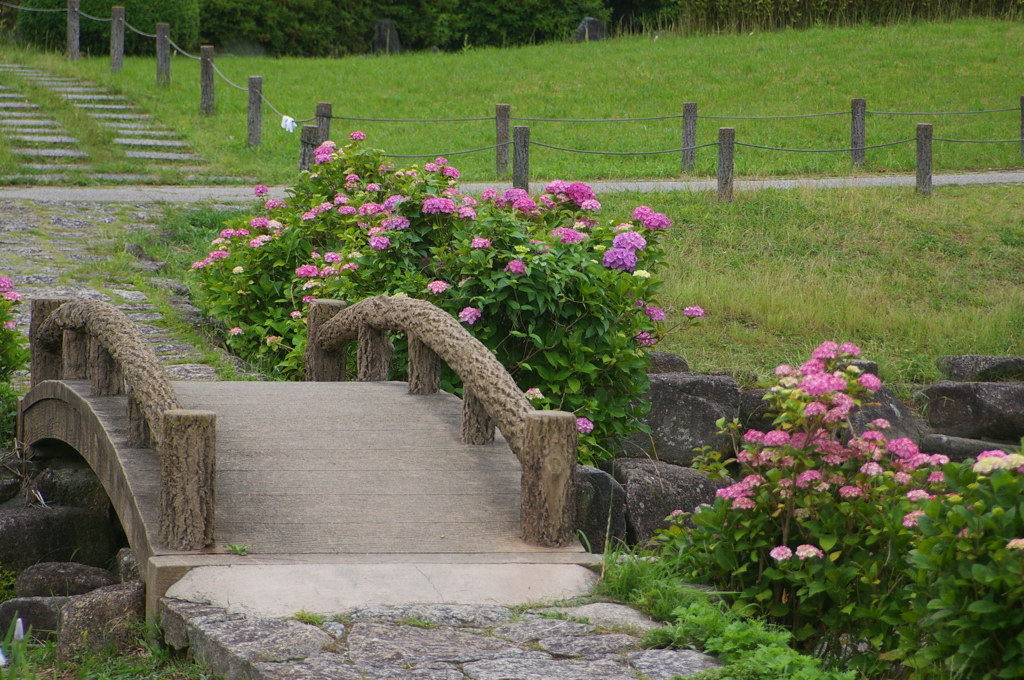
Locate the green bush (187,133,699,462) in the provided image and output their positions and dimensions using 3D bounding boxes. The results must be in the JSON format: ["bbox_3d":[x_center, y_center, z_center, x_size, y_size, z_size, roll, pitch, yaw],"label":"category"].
[{"bbox_3d":[-0.331,-0.253,21.888,2.496,1.472,1.920,1,5,0],"label":"green bush"}]

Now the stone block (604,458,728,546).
[{"bbox_3d":[0.709,0.742,20.480,0.563,0.371,0.422,1,5,0],"label":"stone block"}]

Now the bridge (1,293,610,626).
[{"bbox_3d":[-1.011,0.286,18.153,1.562,0.922,5.568,0,5,-11],"label":"bridge"}]

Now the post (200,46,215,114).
[{"bbox_3d":[-3.146,-2.686,46.080,0.132,0.723,0.132,1,5,0],"label":"post"}]

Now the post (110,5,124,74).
[{"bbox_3d":[-4.381,-3.332,49.536,0.132,0.730,0.132,1,5,0],"label":"post"}]

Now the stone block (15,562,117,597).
[{"bbox_3d":[-1.704,0.926,17.024,0.384,0.166,0.282,1,5,0],"label":"stone block"}]

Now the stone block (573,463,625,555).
[{"bbox_3d":[0.356,0.753,19.712,0.320,0.384,0.346,1,5,0],"label":"stone block"}]

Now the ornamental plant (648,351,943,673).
[{"bbox_3d":[0.942,0.546,14.464,0.934,1.011,0.870,1,5,0],"label":"ornamental plant"}]

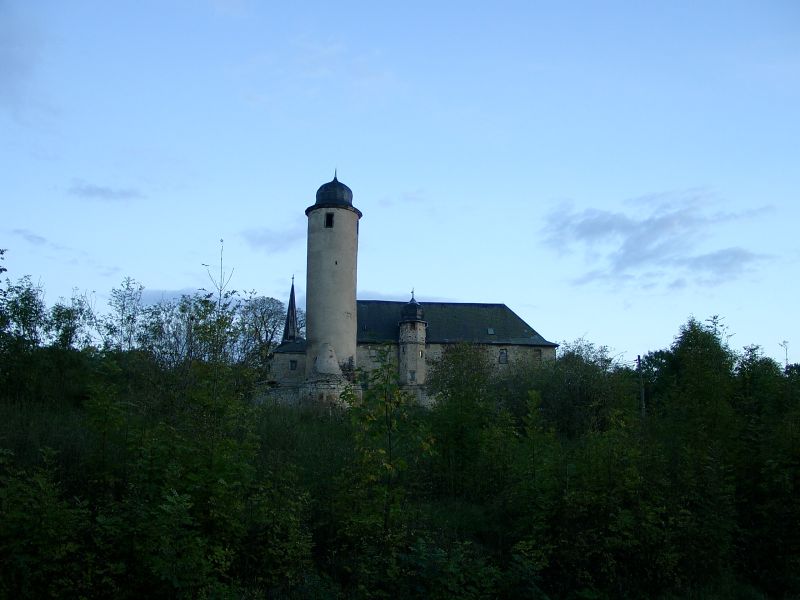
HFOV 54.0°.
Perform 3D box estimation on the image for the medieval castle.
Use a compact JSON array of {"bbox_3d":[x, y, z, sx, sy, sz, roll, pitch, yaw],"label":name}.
[{"bbox_3d":[2.090,-0.280,120.690,43.400,32.200,21.500,1,-7,-7],"label":"medieval castle"}]

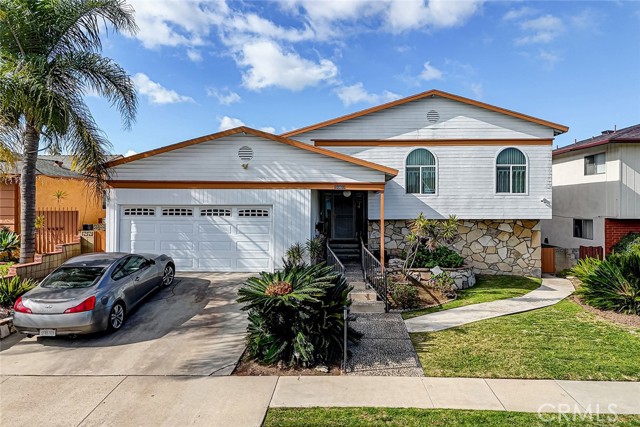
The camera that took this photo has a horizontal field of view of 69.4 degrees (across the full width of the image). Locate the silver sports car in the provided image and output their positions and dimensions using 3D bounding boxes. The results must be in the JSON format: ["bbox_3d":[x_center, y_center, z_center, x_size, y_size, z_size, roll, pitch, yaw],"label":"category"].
[{"bbox_3d":[-5.100,1.620,11.150,1.830,1.390,4.650,0,10,4],"label":"silver sports car"}]

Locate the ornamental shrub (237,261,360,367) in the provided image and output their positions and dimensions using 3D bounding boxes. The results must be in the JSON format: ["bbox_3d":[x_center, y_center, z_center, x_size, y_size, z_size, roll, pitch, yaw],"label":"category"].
[{"bbox_3d":[-0.410,1.770,8.900,2.350,1.650,2.200,0,1,0],"label":"ornamental shrub"}]

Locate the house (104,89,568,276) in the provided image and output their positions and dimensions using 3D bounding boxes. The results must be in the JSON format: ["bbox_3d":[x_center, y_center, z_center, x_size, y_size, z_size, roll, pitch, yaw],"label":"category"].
[{"bbox_3d":[1.500,-1.000,19.700,15.600,7.000,11.000,0,1,2],"label":"house"}]

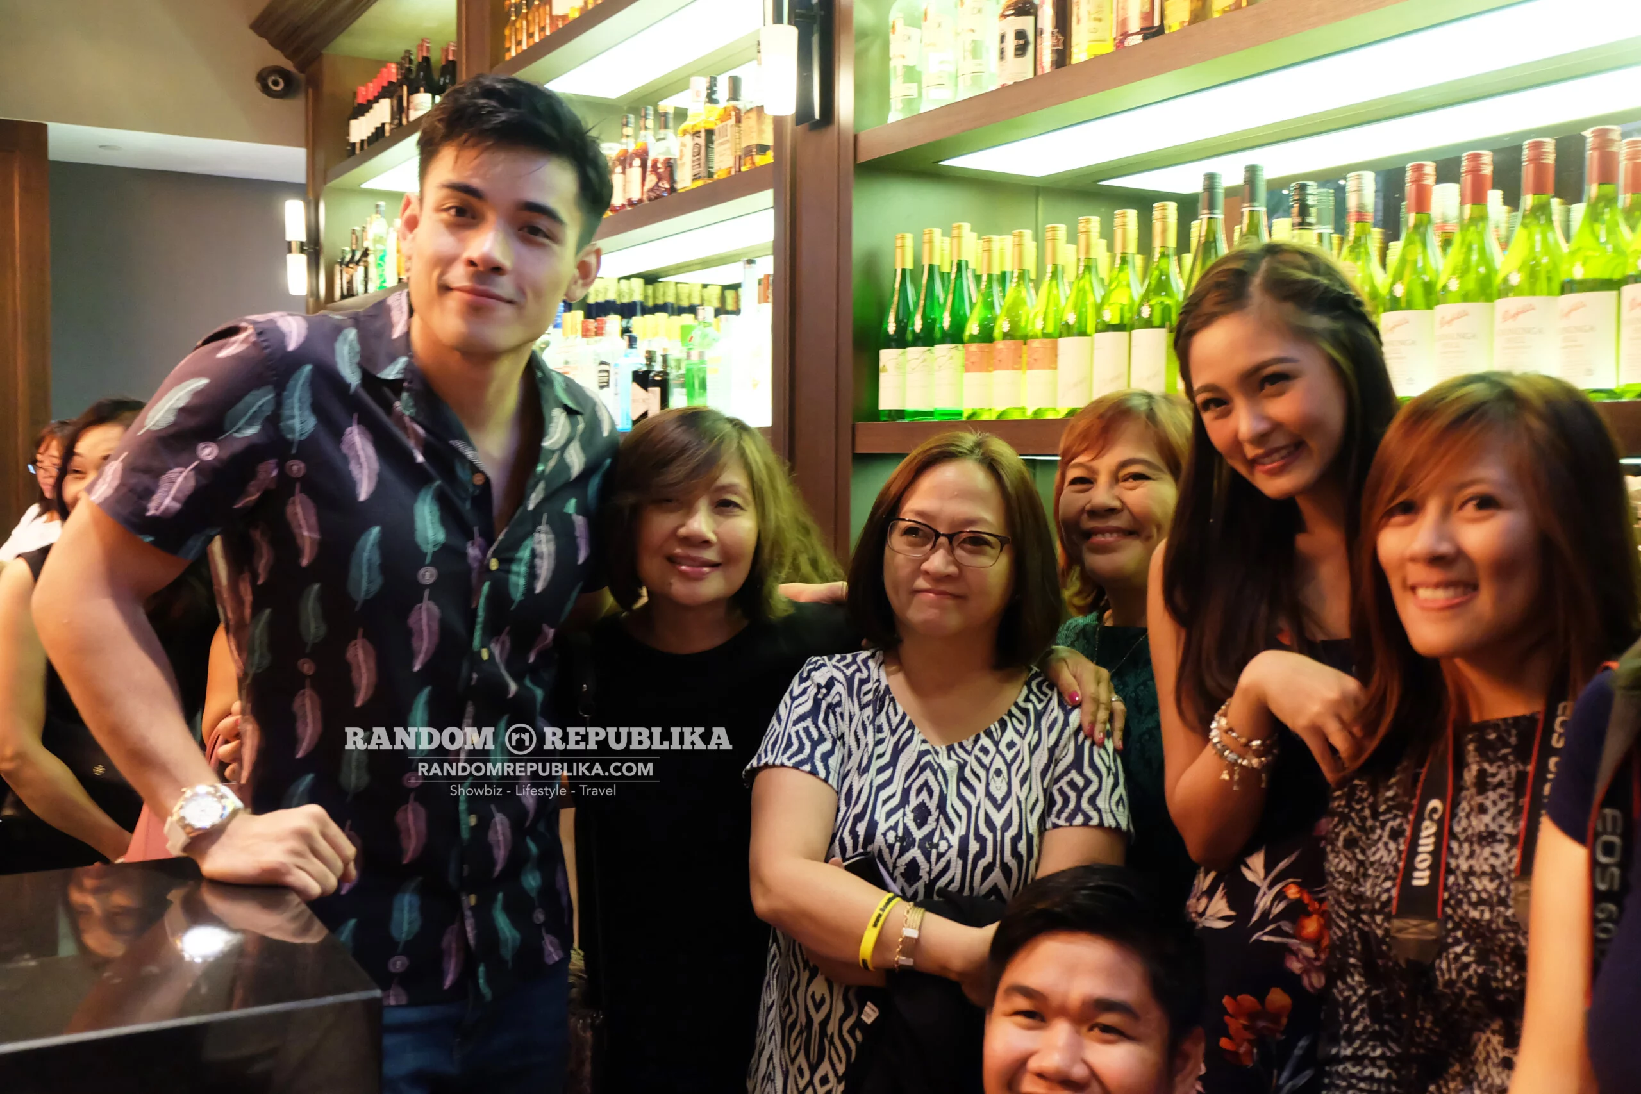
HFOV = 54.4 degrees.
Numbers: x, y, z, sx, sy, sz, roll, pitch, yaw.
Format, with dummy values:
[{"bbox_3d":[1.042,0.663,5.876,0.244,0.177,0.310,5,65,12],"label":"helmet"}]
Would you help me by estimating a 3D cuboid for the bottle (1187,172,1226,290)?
[{"bbox_3d":[0.527,-0.342,2.167,0.079,0.327,0.079,-1,3,-30],"label":"bottle"}]

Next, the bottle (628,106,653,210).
[{"bbox_3d":[-0.410,-0.911,3.775,0.087,0.257,0.087,-1,3,-30],"label":"bottle"}]

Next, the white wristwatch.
[{"bbox_3d":[-0.494,0.219,1.275,0.068,0.045,0.058,-44,-10,-36],"label":"white wristwatch"}]

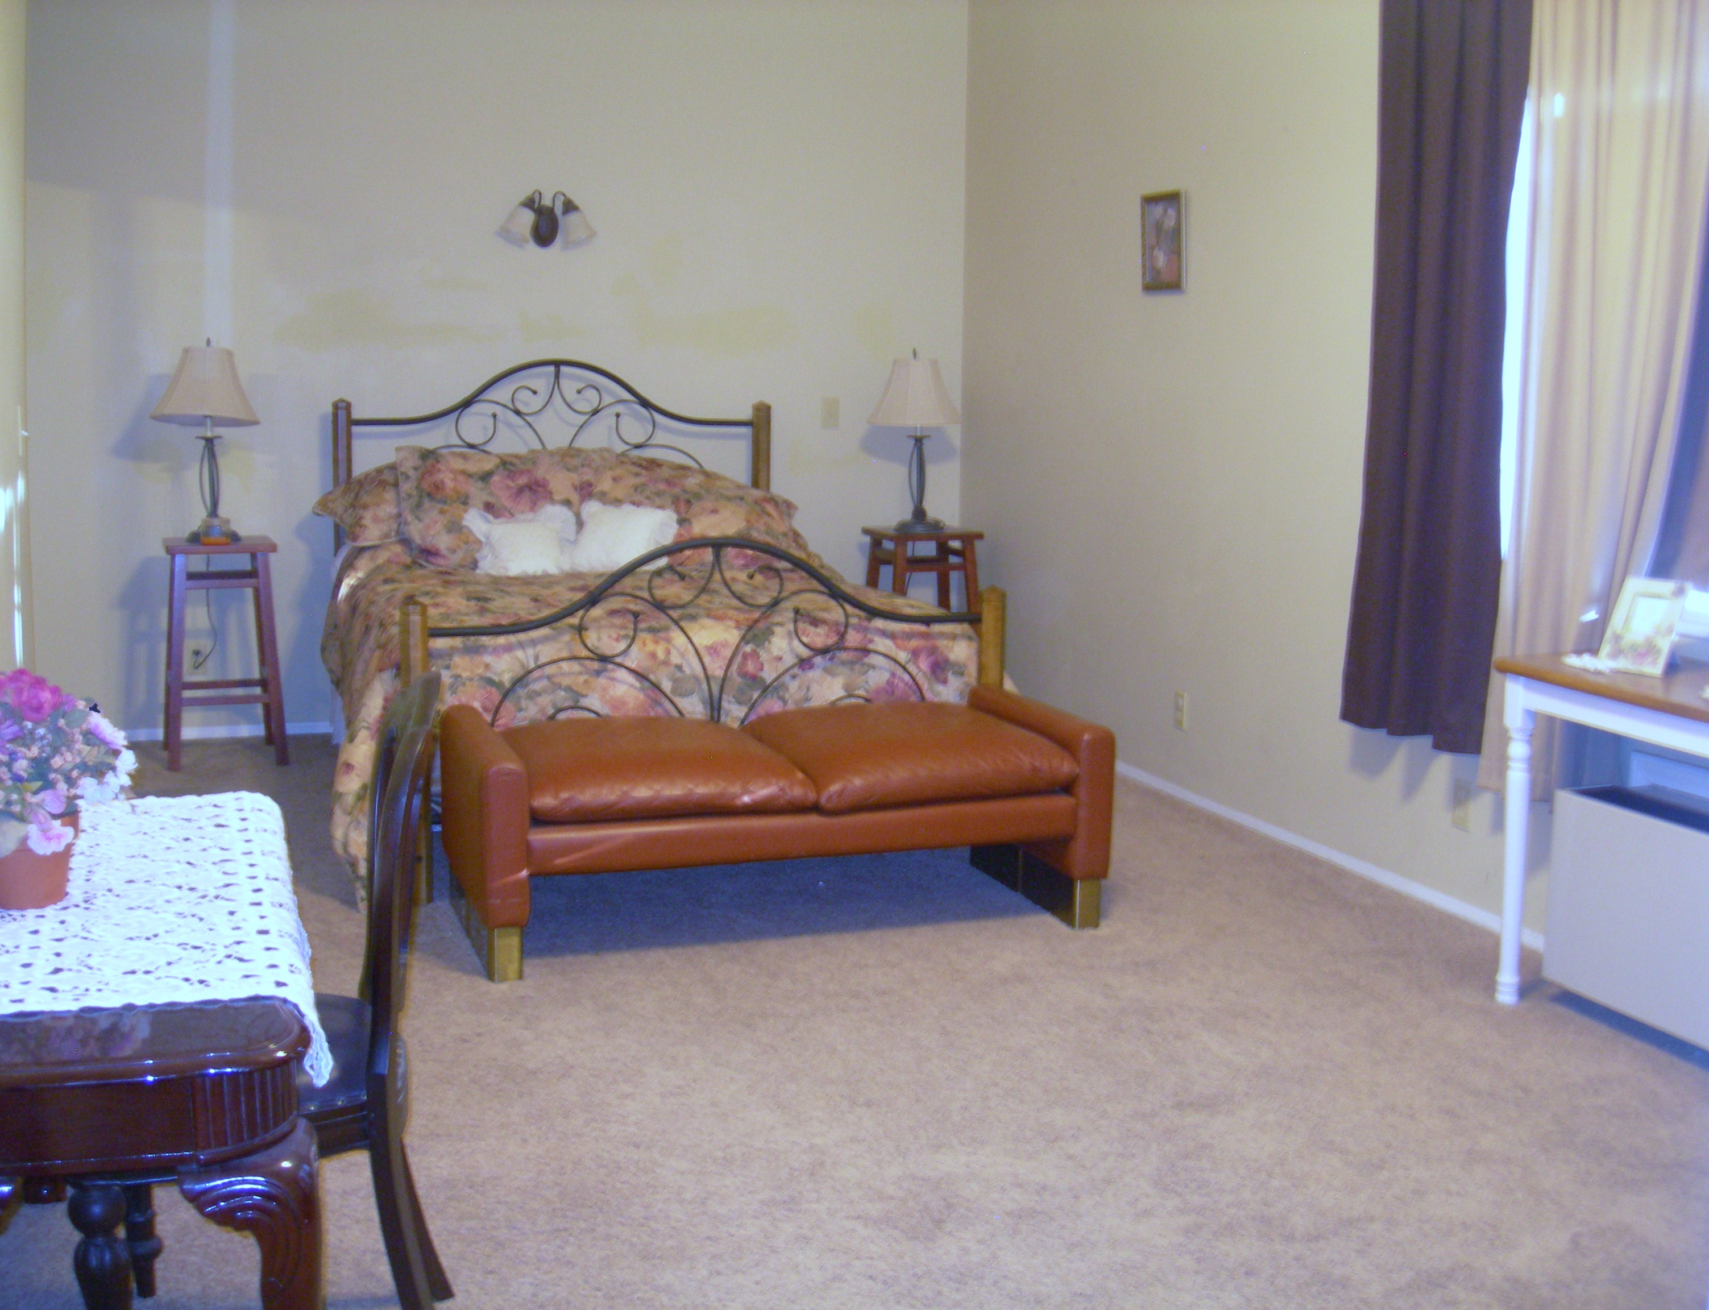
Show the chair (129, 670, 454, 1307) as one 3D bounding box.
[{"bbox_3d":[-0.708,0.473,2.296,0.470,0.885,0.470,0,8,-10],"label":"chair"}]

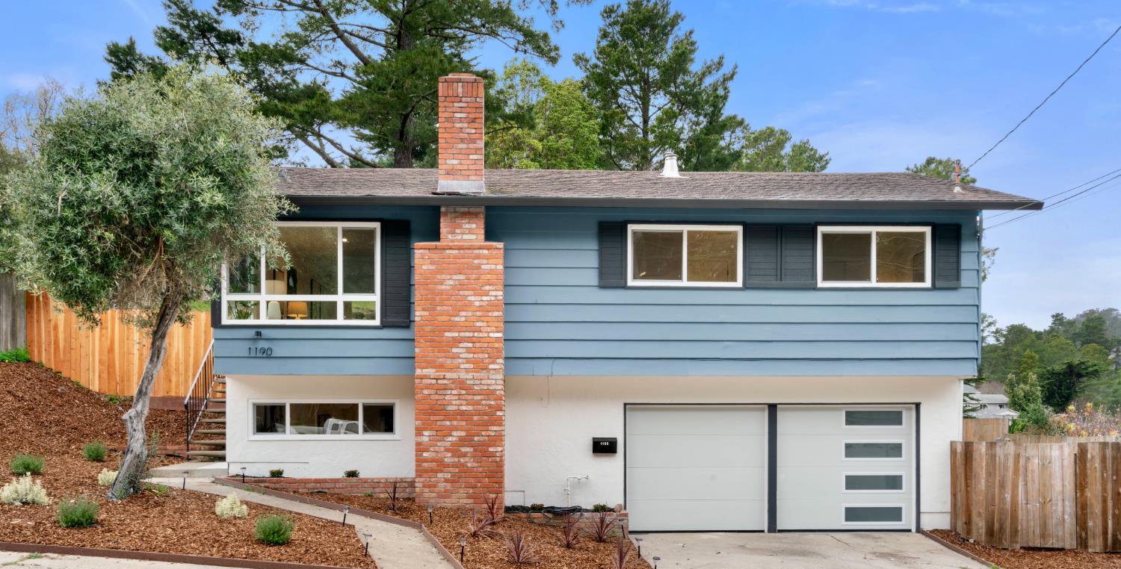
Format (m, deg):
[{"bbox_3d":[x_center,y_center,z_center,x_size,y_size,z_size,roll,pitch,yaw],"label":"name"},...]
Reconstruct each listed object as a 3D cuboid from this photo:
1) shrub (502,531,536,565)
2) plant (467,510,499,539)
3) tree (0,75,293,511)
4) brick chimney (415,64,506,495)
[{"bbox_3d":[-0.465,3.077,10.900,0.420,0.420,0.420,0,-1,-2],"label":"shrub"},{"bbox_3d":[-1.004,3.109,12.100,0.420,0.380,0.420,0,-1,-2],"label":"plant"},{"bbox_3d":[-5.361,-0.028,12.100,3.700,5.600,3.500,0,-1,-2],"label":"tree"},{"bbox_3d":[-1.523,0.100,14.300,1.340,6.580,0.750,0,-1,-2],"label":"brick chimney"}]

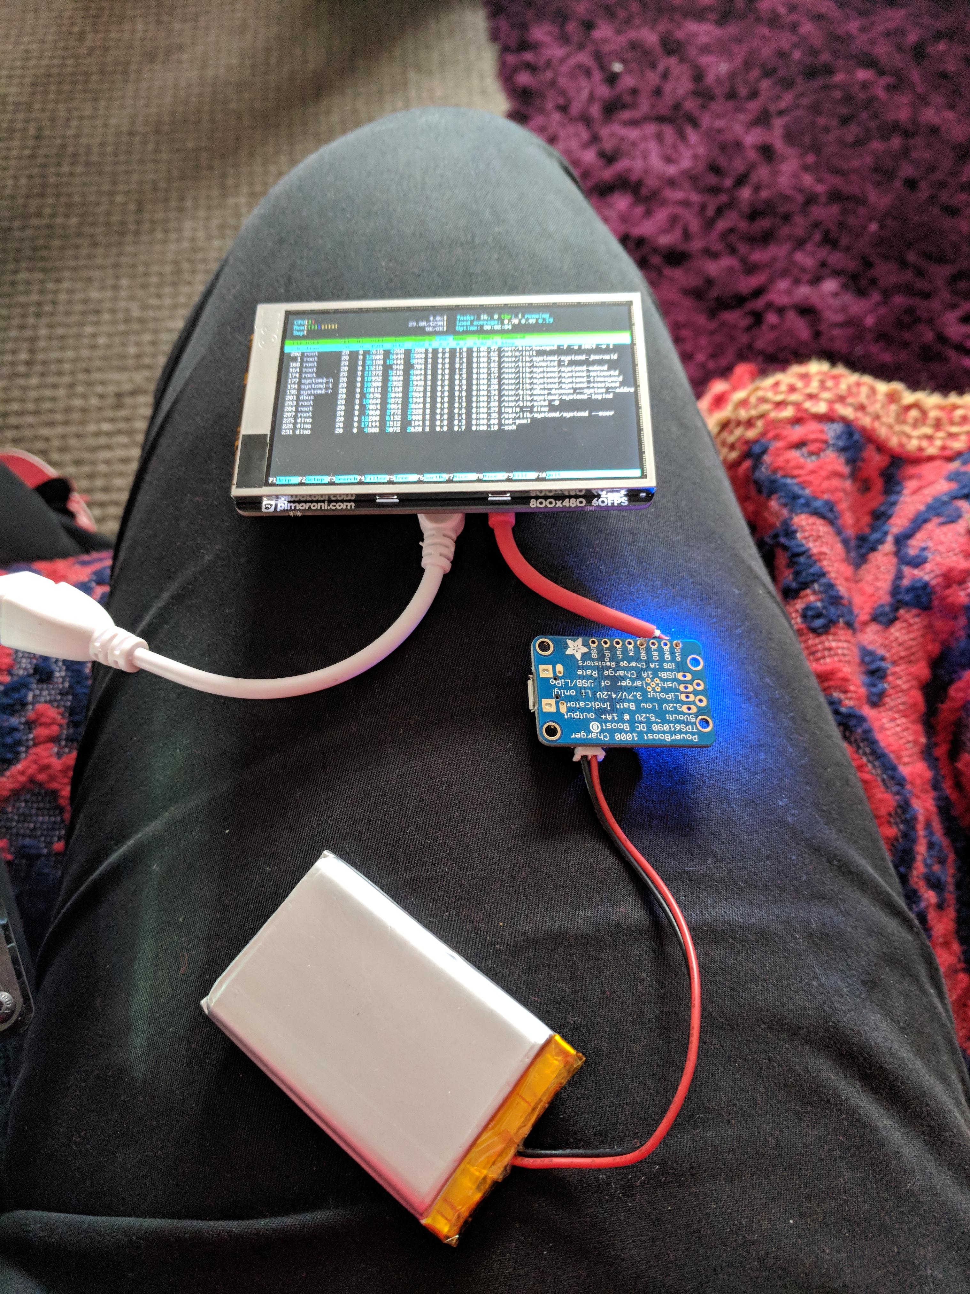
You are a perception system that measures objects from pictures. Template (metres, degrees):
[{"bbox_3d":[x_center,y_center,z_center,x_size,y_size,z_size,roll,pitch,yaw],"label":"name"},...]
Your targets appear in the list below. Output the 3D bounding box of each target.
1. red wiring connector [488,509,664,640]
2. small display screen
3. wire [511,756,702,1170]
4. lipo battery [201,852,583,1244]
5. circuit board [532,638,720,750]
[{"bbox_3d":[0.017,-0.015,0.216,0.012,0.008,0.054,-37,59,-16],"label":"red wiring connector"},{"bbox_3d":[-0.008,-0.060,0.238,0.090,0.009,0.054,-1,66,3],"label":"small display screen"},{"bbox_3d":[0.025,0.053,0.173,0.027,0.010,0.072,10,65,5],"label":"wire"},{"bbox_3d":[-0.017,0.068,0.172,0.060,0.007,0.035,35,72,16],"label":"lipo battery"},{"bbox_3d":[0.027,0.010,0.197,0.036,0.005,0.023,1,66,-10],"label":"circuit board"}]

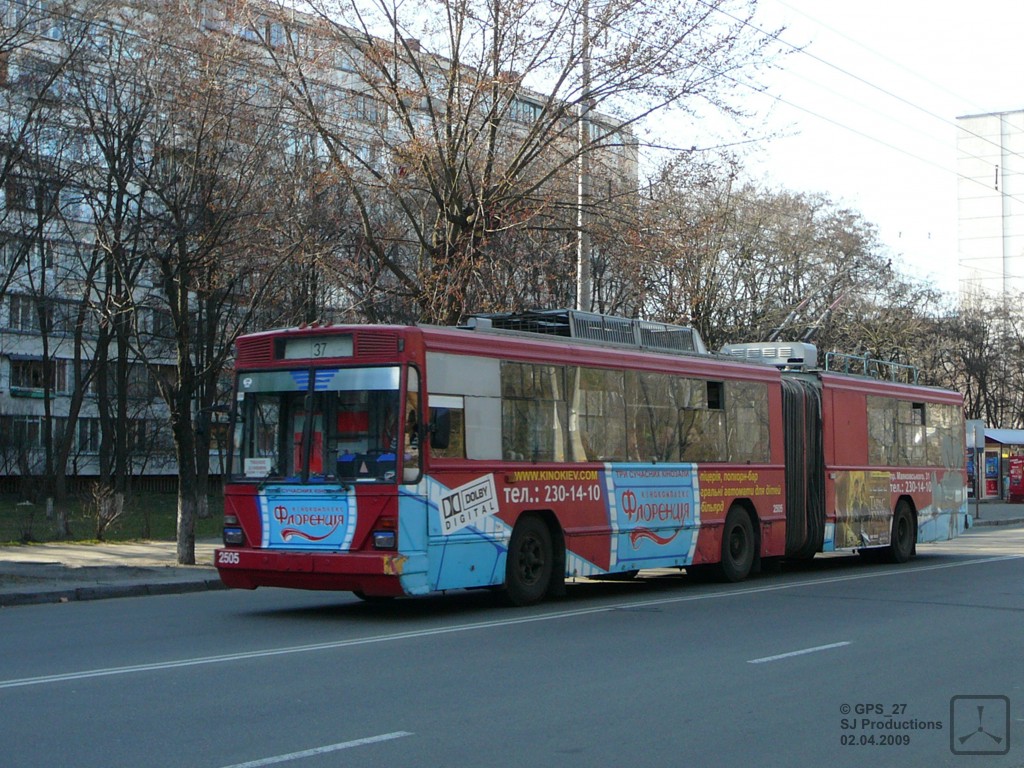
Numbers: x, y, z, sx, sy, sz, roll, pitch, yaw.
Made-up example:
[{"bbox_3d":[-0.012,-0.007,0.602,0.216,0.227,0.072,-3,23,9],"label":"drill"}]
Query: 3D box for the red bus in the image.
[{"bbox_3d":[2.698,1.122,24.343,2.520,3.420,17.361,-2,-4,34],"label":"red bus"}]

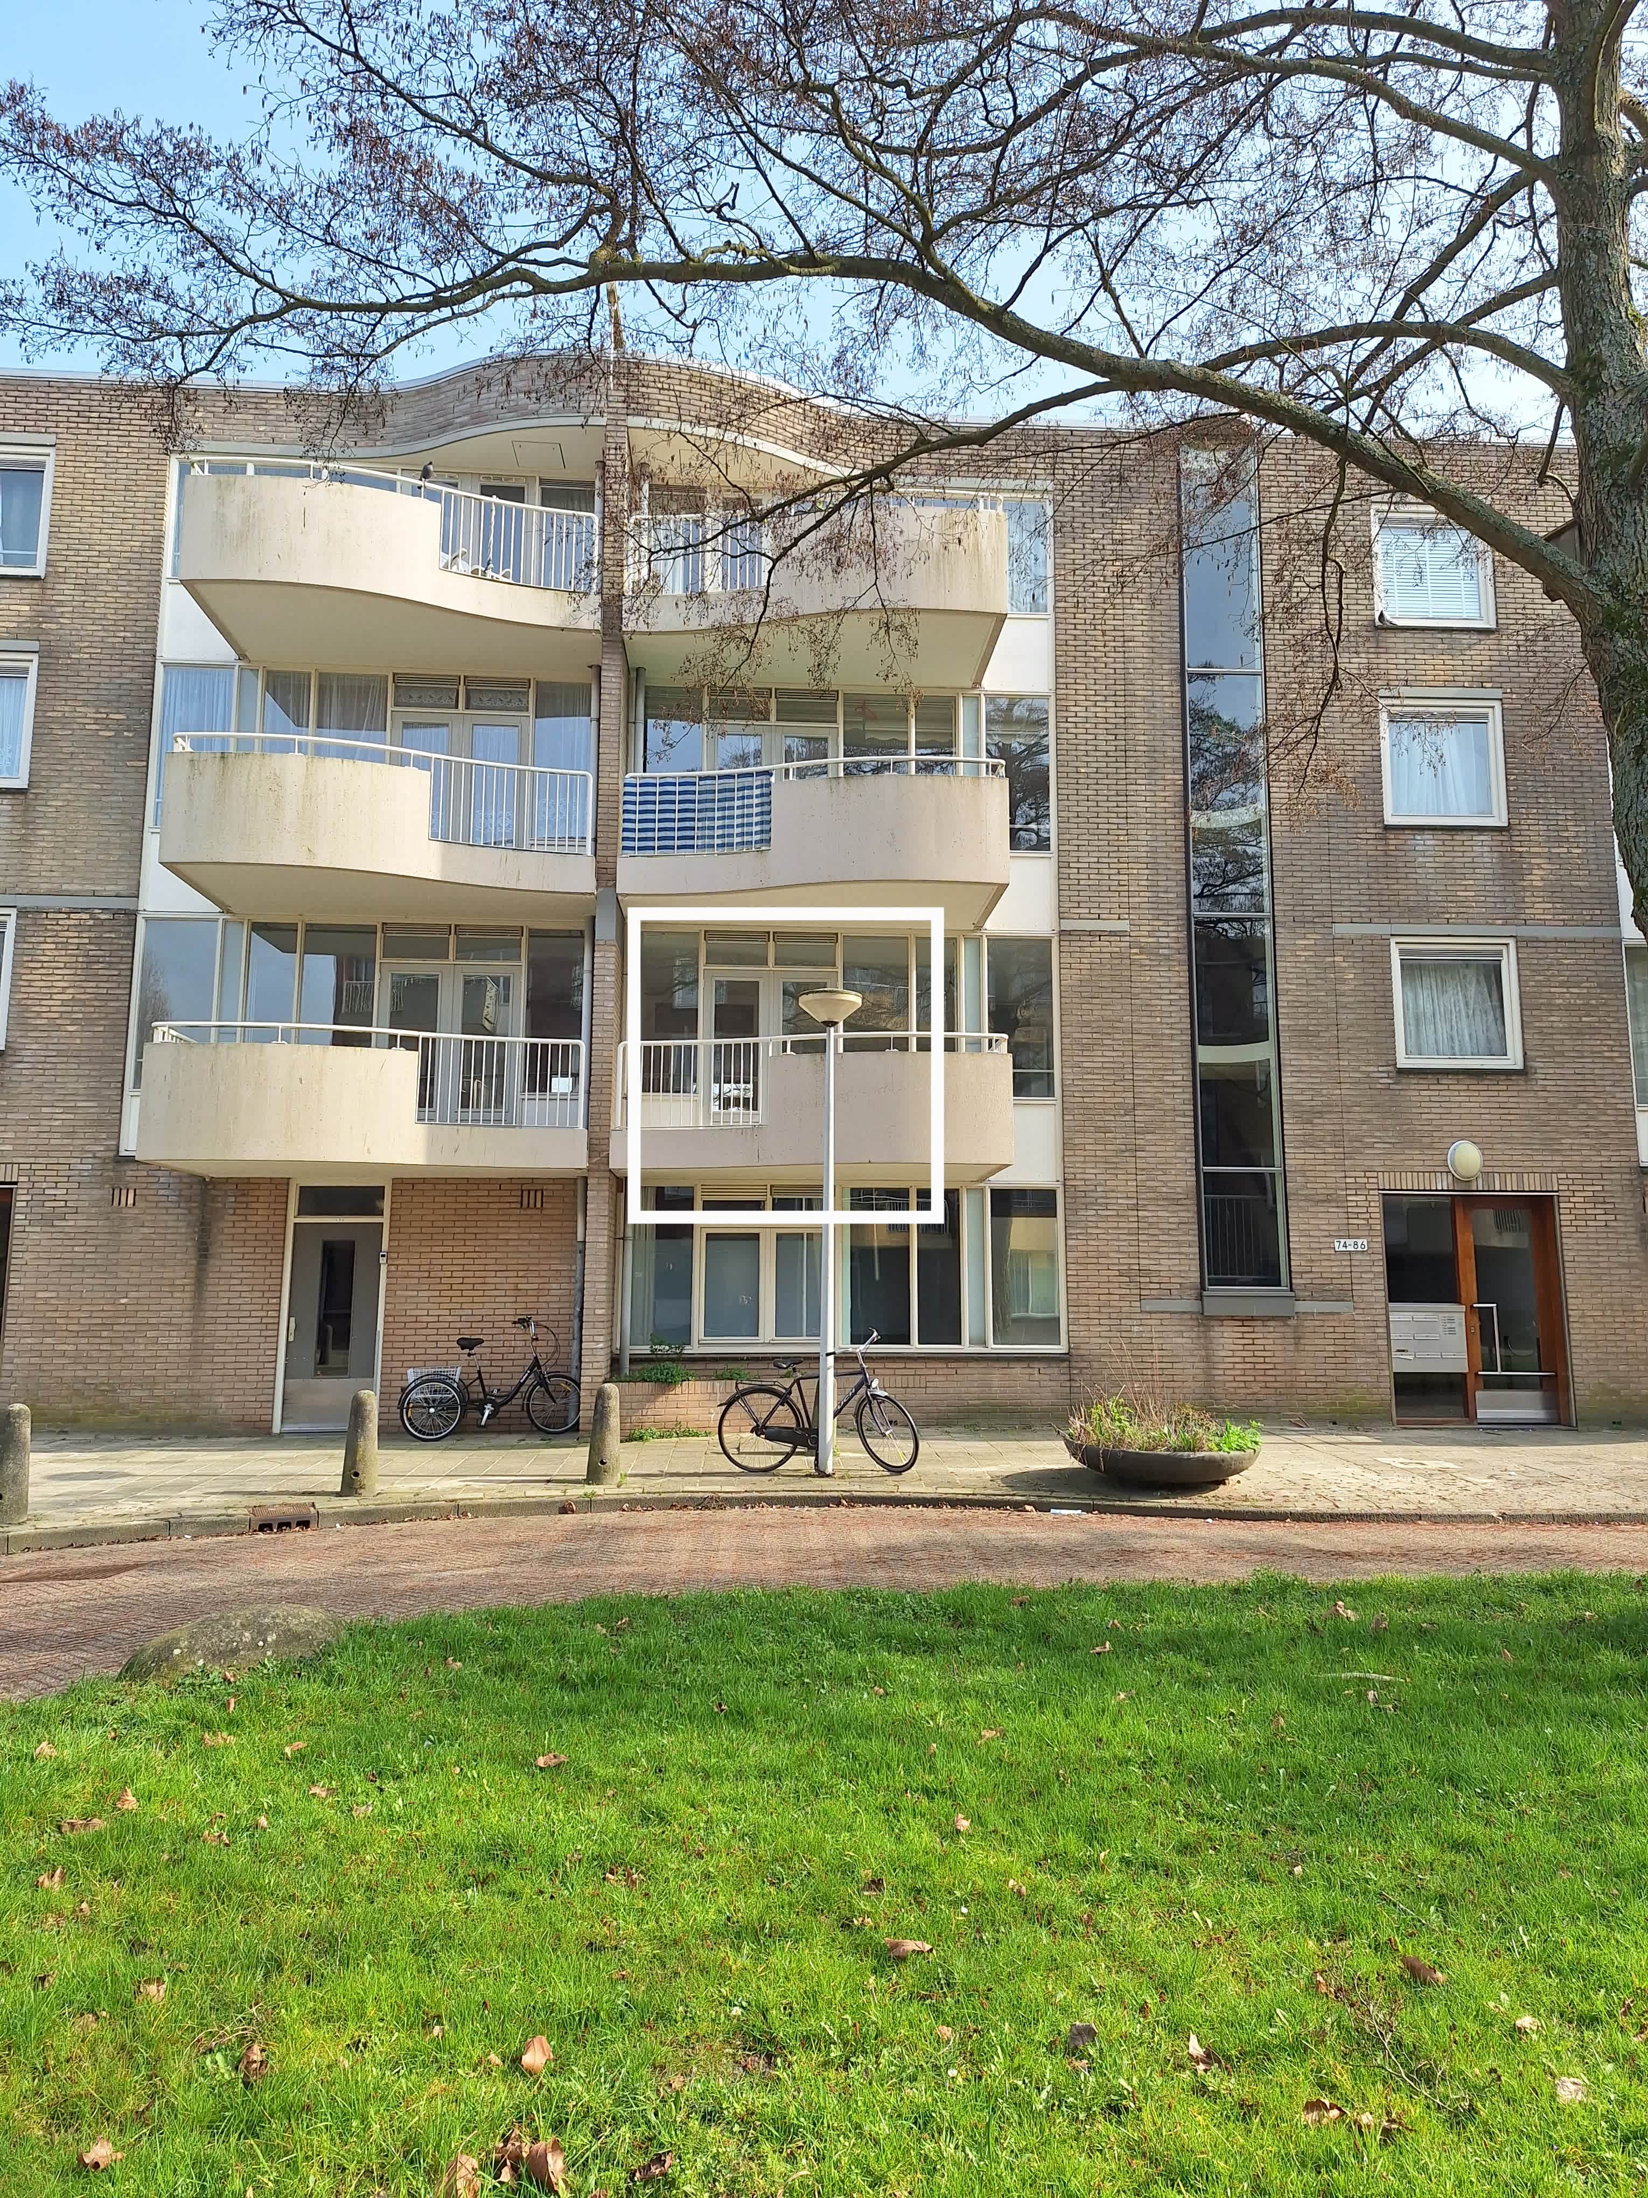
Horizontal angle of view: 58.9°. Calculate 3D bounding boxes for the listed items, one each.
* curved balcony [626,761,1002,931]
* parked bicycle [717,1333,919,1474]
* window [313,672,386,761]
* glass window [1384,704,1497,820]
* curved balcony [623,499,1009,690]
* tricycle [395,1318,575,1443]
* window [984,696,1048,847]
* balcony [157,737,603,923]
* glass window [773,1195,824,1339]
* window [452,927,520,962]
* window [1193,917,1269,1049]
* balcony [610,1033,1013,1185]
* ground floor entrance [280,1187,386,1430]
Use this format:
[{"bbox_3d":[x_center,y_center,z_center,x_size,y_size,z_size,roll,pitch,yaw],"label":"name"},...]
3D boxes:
[{"bbox_3d":[-0.151,-2.570,14.704,3.776,1.260,1.622,1,-8,-3],"label":"curved balcony"},{"bbox_3d":[-0.048,2.528,12.232,1.684,1.176,0.580,0,-8,2],"label":"parked bicycle"},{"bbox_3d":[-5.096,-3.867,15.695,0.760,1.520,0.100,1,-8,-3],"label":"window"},{"bbox_3d":[6.957,-3.769,16.401,1.310,1.330,0.100,1,-8,-3],"label":"glass window"},{"bbox_3d":[-0.143,-5.281,15.105,3.800,1.270,1.760,1,-8,-5],"label":"curved balcony"},{"bbox_3d":[-3.209,2.732,14.369,1.780,1.138,0.750,2,-8,-14],"label":"tricycle"},{"bbox_3d":[2.099,-3.542,15.868,0.717,1.751,0.120,1,-8,-4],"label":"window"},{"bbox_3d":[-4.207,-2.642,14.507,3.910,1.240,2.000,1,-8,-3],"label":"balcony"},{"bbox_3d":[-0.227,1.711,14.893,0.613,1.514,0.100,1,-8,-3],"label":"glass window"},{"bbox_3d":[-3.507,-1.611,15.219,0.689,0.385,0.120,1,-8,-4],"label":"window"},{"bbox_3d":[4.423,-1.249,15.805,0.854,1.424,0.120,1,-8,-4],"label":"window"},{"bbox_3d":[-0.168,0.118,14.250,3.776,1.250,1.752,1,-8,-3],"label":"balcony"},{"bbox_3d":[-4.982,2.108,14.802,0.950,2.463,0.150,1,-8,-3],"label":"ground floor entrance"}]

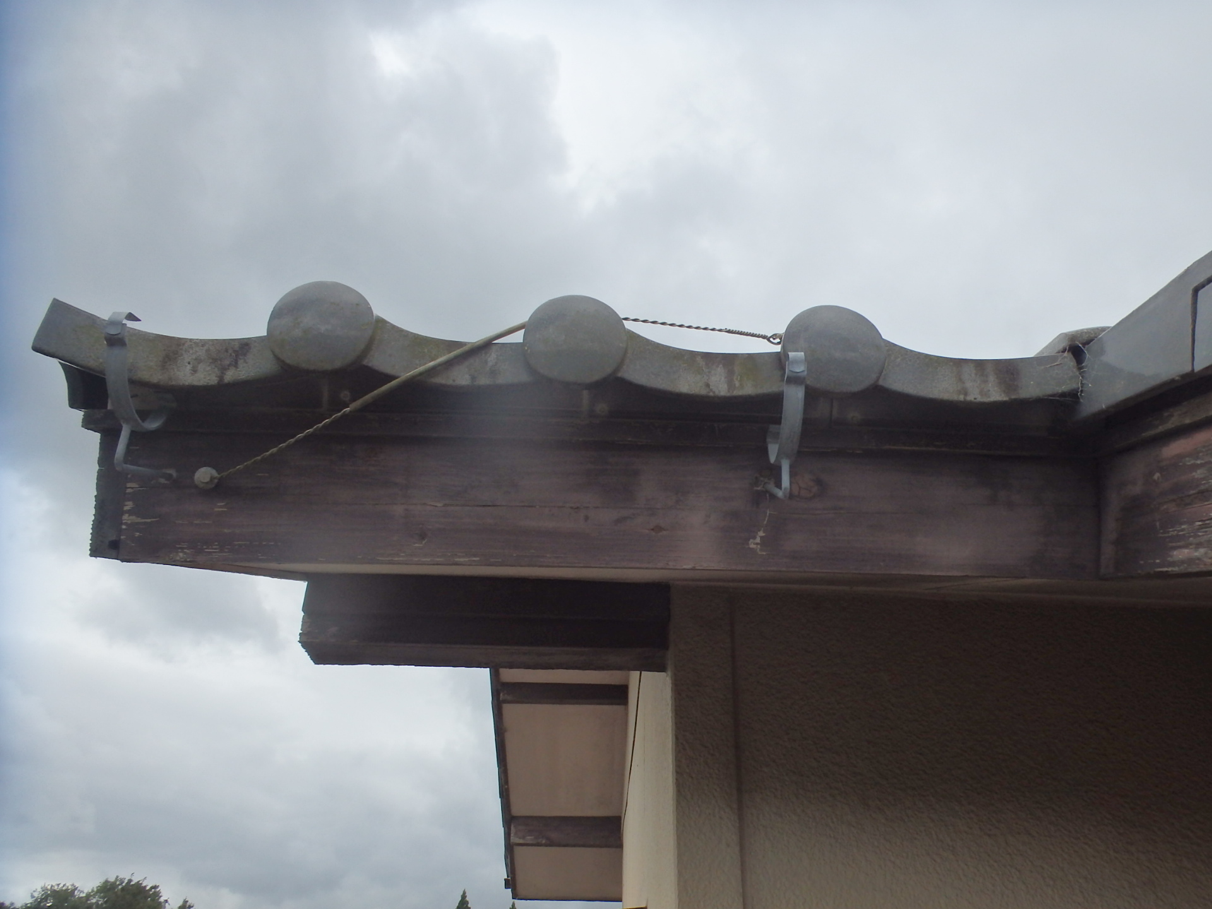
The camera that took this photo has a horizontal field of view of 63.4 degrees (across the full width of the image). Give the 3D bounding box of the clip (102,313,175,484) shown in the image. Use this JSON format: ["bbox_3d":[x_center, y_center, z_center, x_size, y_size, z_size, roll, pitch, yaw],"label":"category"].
[{"bbox_3d":[-0.478,-0.038,1.014,0.030,0.134,0.188,2,-26,-1],"label":"clip"}]

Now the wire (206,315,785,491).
[{"bbox_3d":[-0.123,-0.057,1.029,0.624,0.156,0.129,1,-29,-1],"label":"wire"}]

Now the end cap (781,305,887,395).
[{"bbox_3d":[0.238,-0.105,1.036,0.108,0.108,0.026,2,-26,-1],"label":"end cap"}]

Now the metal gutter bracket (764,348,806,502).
[{"bbox_3d":[0.182,-0.006,1.023,0.026,0.129,0.184,2,-26,-1],"label":"metal gutter bracket"}]

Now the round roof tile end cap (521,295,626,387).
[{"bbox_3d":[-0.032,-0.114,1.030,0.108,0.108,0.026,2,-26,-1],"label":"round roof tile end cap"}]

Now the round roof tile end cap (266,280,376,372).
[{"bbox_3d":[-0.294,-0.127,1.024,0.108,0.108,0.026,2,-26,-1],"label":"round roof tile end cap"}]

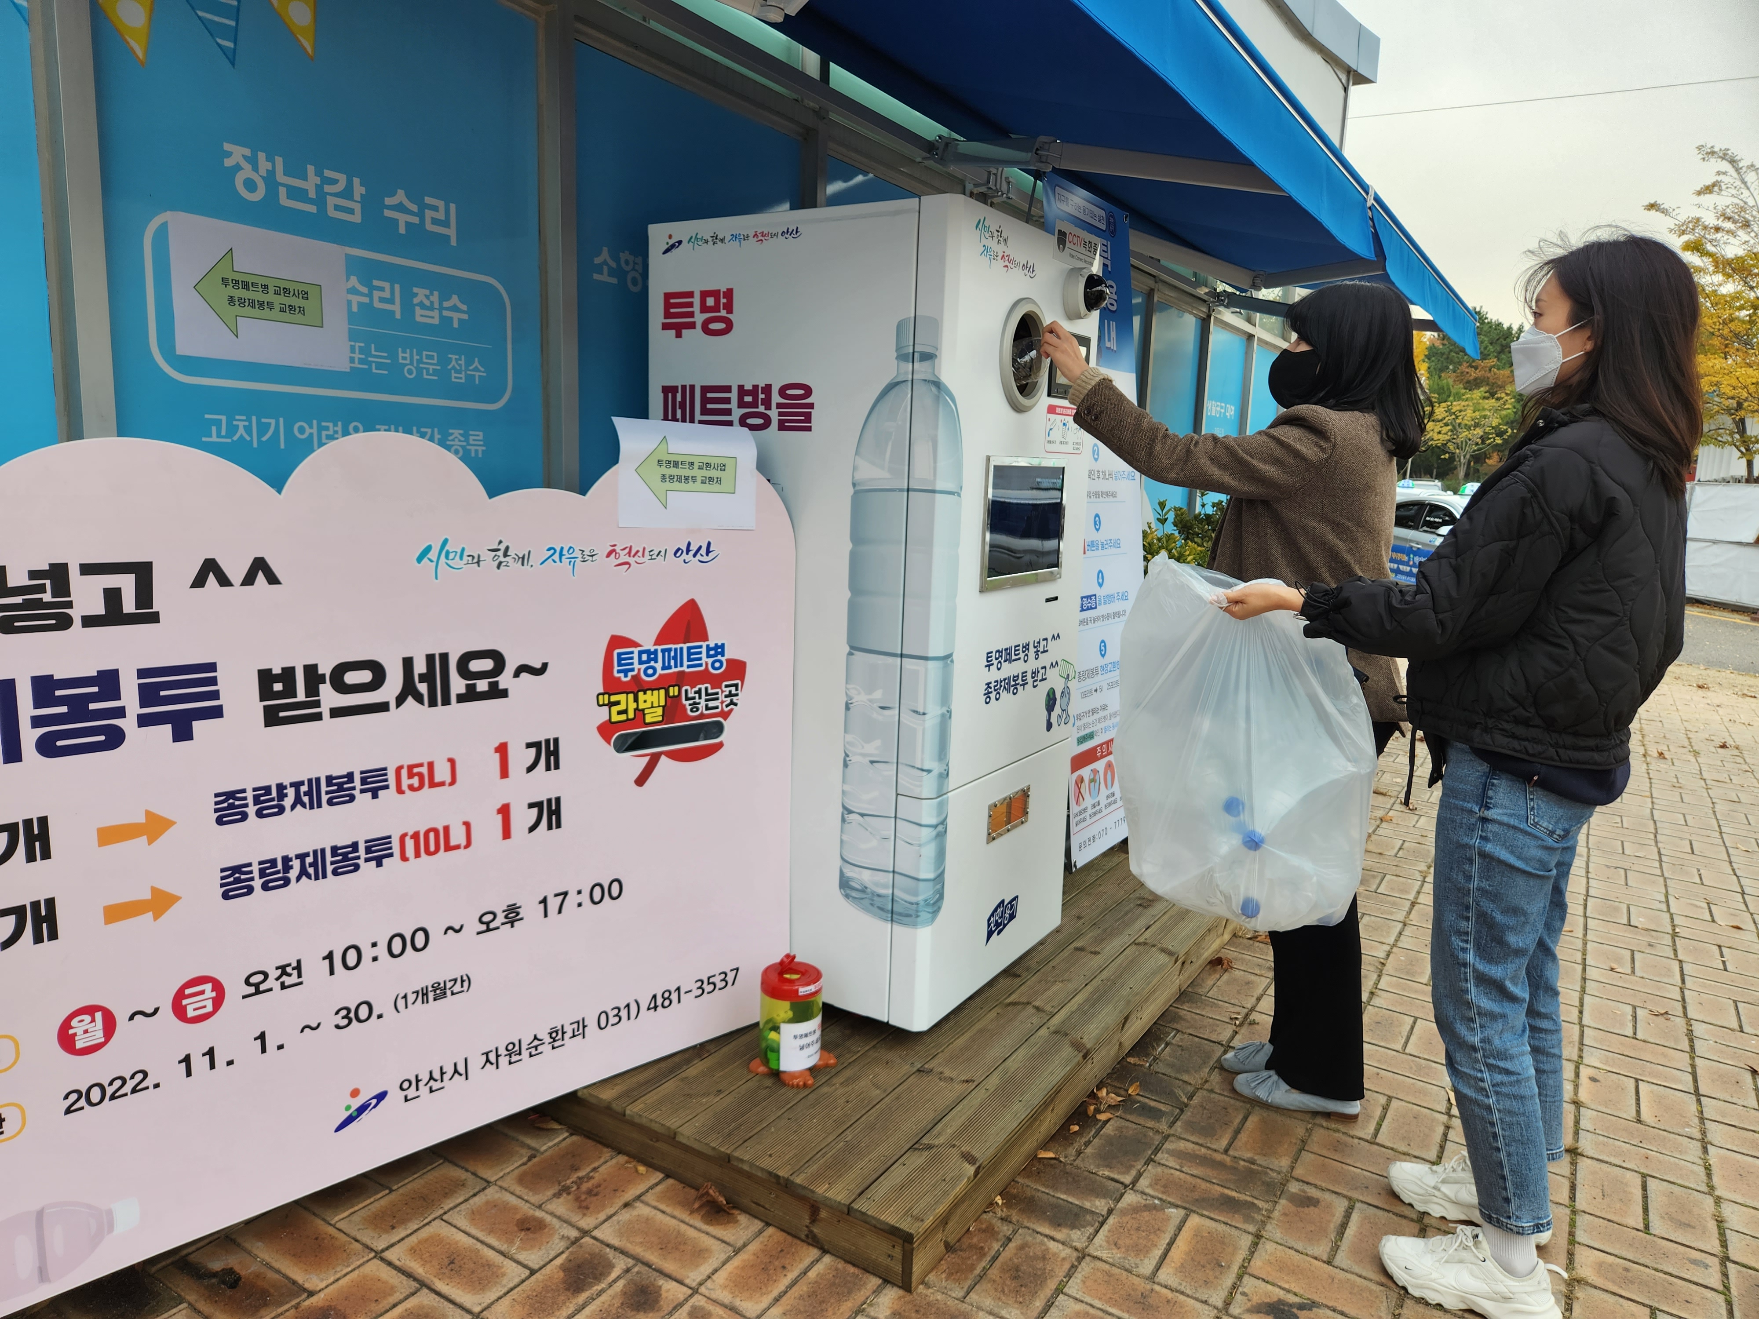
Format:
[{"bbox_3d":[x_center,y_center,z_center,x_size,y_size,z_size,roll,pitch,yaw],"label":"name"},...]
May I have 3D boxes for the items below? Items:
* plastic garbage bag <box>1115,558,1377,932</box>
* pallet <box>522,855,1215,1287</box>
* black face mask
[{"bbox_3d":[0.616,0.157,2.005,0.435,0.638,0.405,8,11,31],"label":"plastic garbage bag"},{"bbox_3d":[0.096,0.751,2.916,1.109,0.094,1.959,8,11,31],"label":"pallet"},{"bbox_3d":[0.821,-0.548,2.292,0.118,0.130,0.135,7,11,28],"label":"black face mask"}]

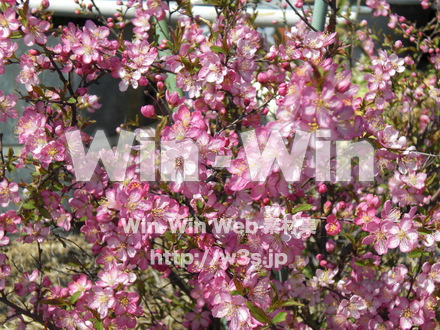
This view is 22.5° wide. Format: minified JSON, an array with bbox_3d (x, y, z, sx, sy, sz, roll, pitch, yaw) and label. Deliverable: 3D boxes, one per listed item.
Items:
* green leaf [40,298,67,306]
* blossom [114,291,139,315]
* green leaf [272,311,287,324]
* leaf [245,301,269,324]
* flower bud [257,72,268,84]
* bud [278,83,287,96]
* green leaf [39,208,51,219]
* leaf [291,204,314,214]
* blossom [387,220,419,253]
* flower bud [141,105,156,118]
[{"bbox_3d":[-0.154,0.128,1.030,0.026,0.003,0.007,-1,37,-6],"label":"green leaf"},{"bbox_3d":[-0.084,0.125,1.000,0.022,0.022,0.009,-1,14,-6],"label":"blossom"},{"bbox_3d":[0.054,0.138,1.000,0.004,0.019,0.009,33,18,-52],"label":"green leaf"},{"bbox_3d":[0.034,0.133,1.000,0.005,0.031,0.010,-39,12,44],"label":"leaf"},{"bbox_3d":[0.040,-0.082,1.040,0.011,0.012,0.011,-18,12,0],"label":"flower bud"},{"bbox_3d":[0.057,-0.068,1.000,0.008,0.012,0.008,3,9,0],"label":"bud"},{"bbox_3d":[-0.166,0.046,1.050,0.013,0.003,0.008,47,46,12],"label":"green leaf"},{"bbox_3d":[0.075,0.041,1.020,0.022,0.004,0.009,-18,37,9],"label":"leaf"},{"bbox_3d":[0.165,0.064,1.000,0.029,0.030,0.013,0,-6,-2],"label":"blossom"},{"bbox_3d":[-0.065,-0.048,1.000,0.013,0.010,0.010,31,0,-15],"label":"flower bud"}]

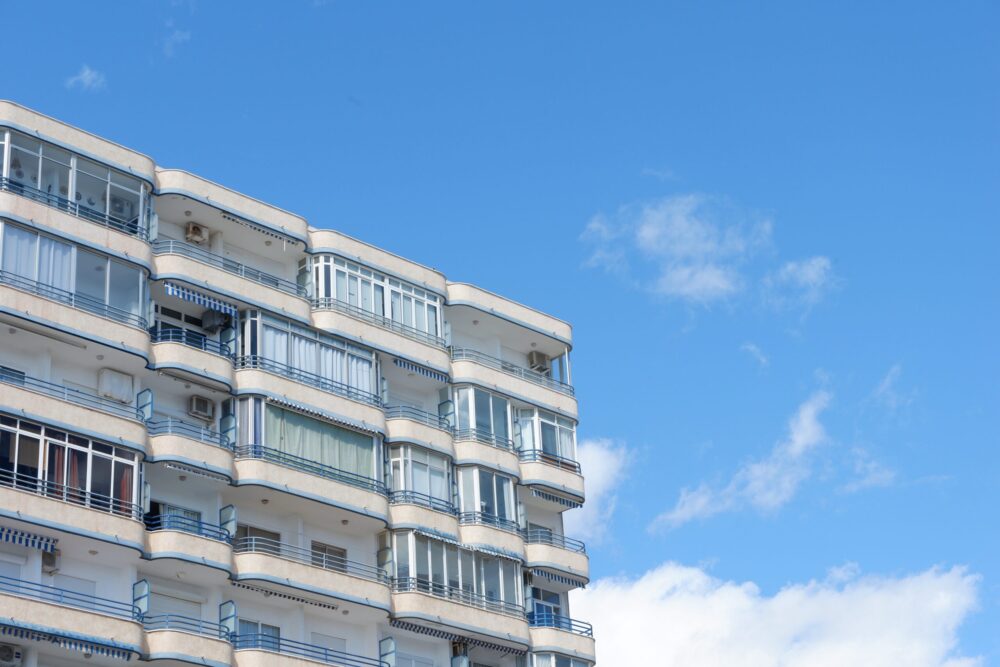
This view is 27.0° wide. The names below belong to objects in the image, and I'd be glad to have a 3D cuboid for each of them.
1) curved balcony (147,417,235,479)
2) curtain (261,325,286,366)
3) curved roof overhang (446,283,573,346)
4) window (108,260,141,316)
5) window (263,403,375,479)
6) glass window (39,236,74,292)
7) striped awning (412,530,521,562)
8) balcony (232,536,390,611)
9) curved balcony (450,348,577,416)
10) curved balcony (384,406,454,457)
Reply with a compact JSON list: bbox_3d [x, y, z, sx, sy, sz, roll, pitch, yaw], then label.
[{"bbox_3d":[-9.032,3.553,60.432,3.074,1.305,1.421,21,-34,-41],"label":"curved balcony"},{"bbox_3d":[-7.003,0.428,63.983,1.018,1.335,0.100,21,-34,-40],"label":"curtain"},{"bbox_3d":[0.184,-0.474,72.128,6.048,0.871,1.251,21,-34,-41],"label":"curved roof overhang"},{"bbox_3d":[-10.918,-1.252,60.370,1.061,1.761,0.080,21,-34,-40],"label":"window"},{"bbox_3d":[-5.530,3.444,64.010,4.321,1.652,0.120,21,-34,-40],"label":"window"},{"bbox_3d":[-12.588,-1.869,58.980,1.176,1.742,0.100,21,-34,-40],"label":"glass window"},{"bbox_3d":[-1.012,6.846,66.836,4.770,0.180,0.220,21,-34,-40],"label":"striped awning"},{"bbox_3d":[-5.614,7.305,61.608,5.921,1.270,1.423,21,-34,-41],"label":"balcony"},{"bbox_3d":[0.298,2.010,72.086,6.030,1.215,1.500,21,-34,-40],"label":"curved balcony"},{"bbox_3d":[-2.689,3.396,66.987,2.945,1.281,1.423,21,-34,-41],"label":"curved balcony"}]

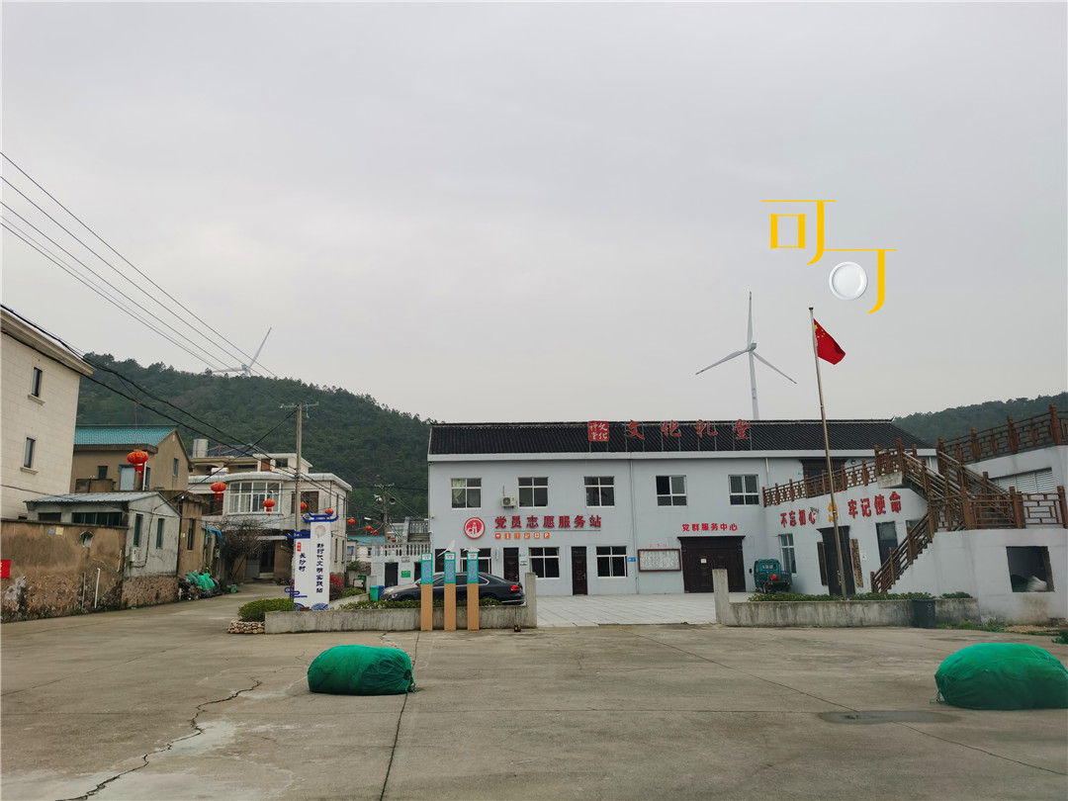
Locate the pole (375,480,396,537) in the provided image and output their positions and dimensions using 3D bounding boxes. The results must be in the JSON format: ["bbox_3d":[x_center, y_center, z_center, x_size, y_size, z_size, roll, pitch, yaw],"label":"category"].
[{"bbox_3d":[-11.209,10.055,63.843,1.600,8.100,0.500,0,-12,-6],"label":"pole"}]

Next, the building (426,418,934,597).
[{"bbox_3d":[7.500,6.240,49.419,27.027,10.000,11.000,0,-12,-5],"label":"building"}]

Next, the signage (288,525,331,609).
[{"bbox_3d":[-6.597,4.829,24.583,1.220,2.720,0.300,0,-12,-5],"label":"signage"}]

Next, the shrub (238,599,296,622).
[{"bbox_3d":[-7.784,6.102,24.146,1.550,0.660,1.150,0,-12,-5],"label":"shrub"}]

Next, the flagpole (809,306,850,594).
[{"bbox_3d":[8.665,1.385,23.698,0.700,8.430,0.200,0,-12,-5],"label":"flagpole"}]

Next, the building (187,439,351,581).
[{"bbox_3d":[-17.970,8.205,57.457,9.559,9.200,8.000,0,-12,-5],"label":"building"}]

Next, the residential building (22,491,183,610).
[{"bbox_3d":[-17.317,6.120,33.972,4.000,4.500,6.900,0,-12,-7],"label":"residential building"}]

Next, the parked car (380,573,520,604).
[{"bbox_3d":[-2.812,6.710,28.854,4.870,1.480,1.830,0,-12,-5],"label":"parked car"}]

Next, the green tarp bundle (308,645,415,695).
[{"bbox_3d":[-2.390,3.712,11.567,1.360,0.640,0.850,-3,-12,8],"label":"green tarp bundle"}]

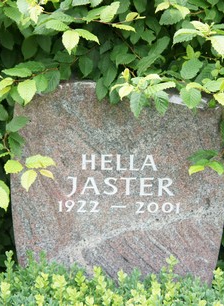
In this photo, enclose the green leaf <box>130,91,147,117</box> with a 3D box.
[{"bbox_3d":[0.059,-0.110,1.610,0.034,0.060,0.016,3,-8,0],"label":"green leaf"}]

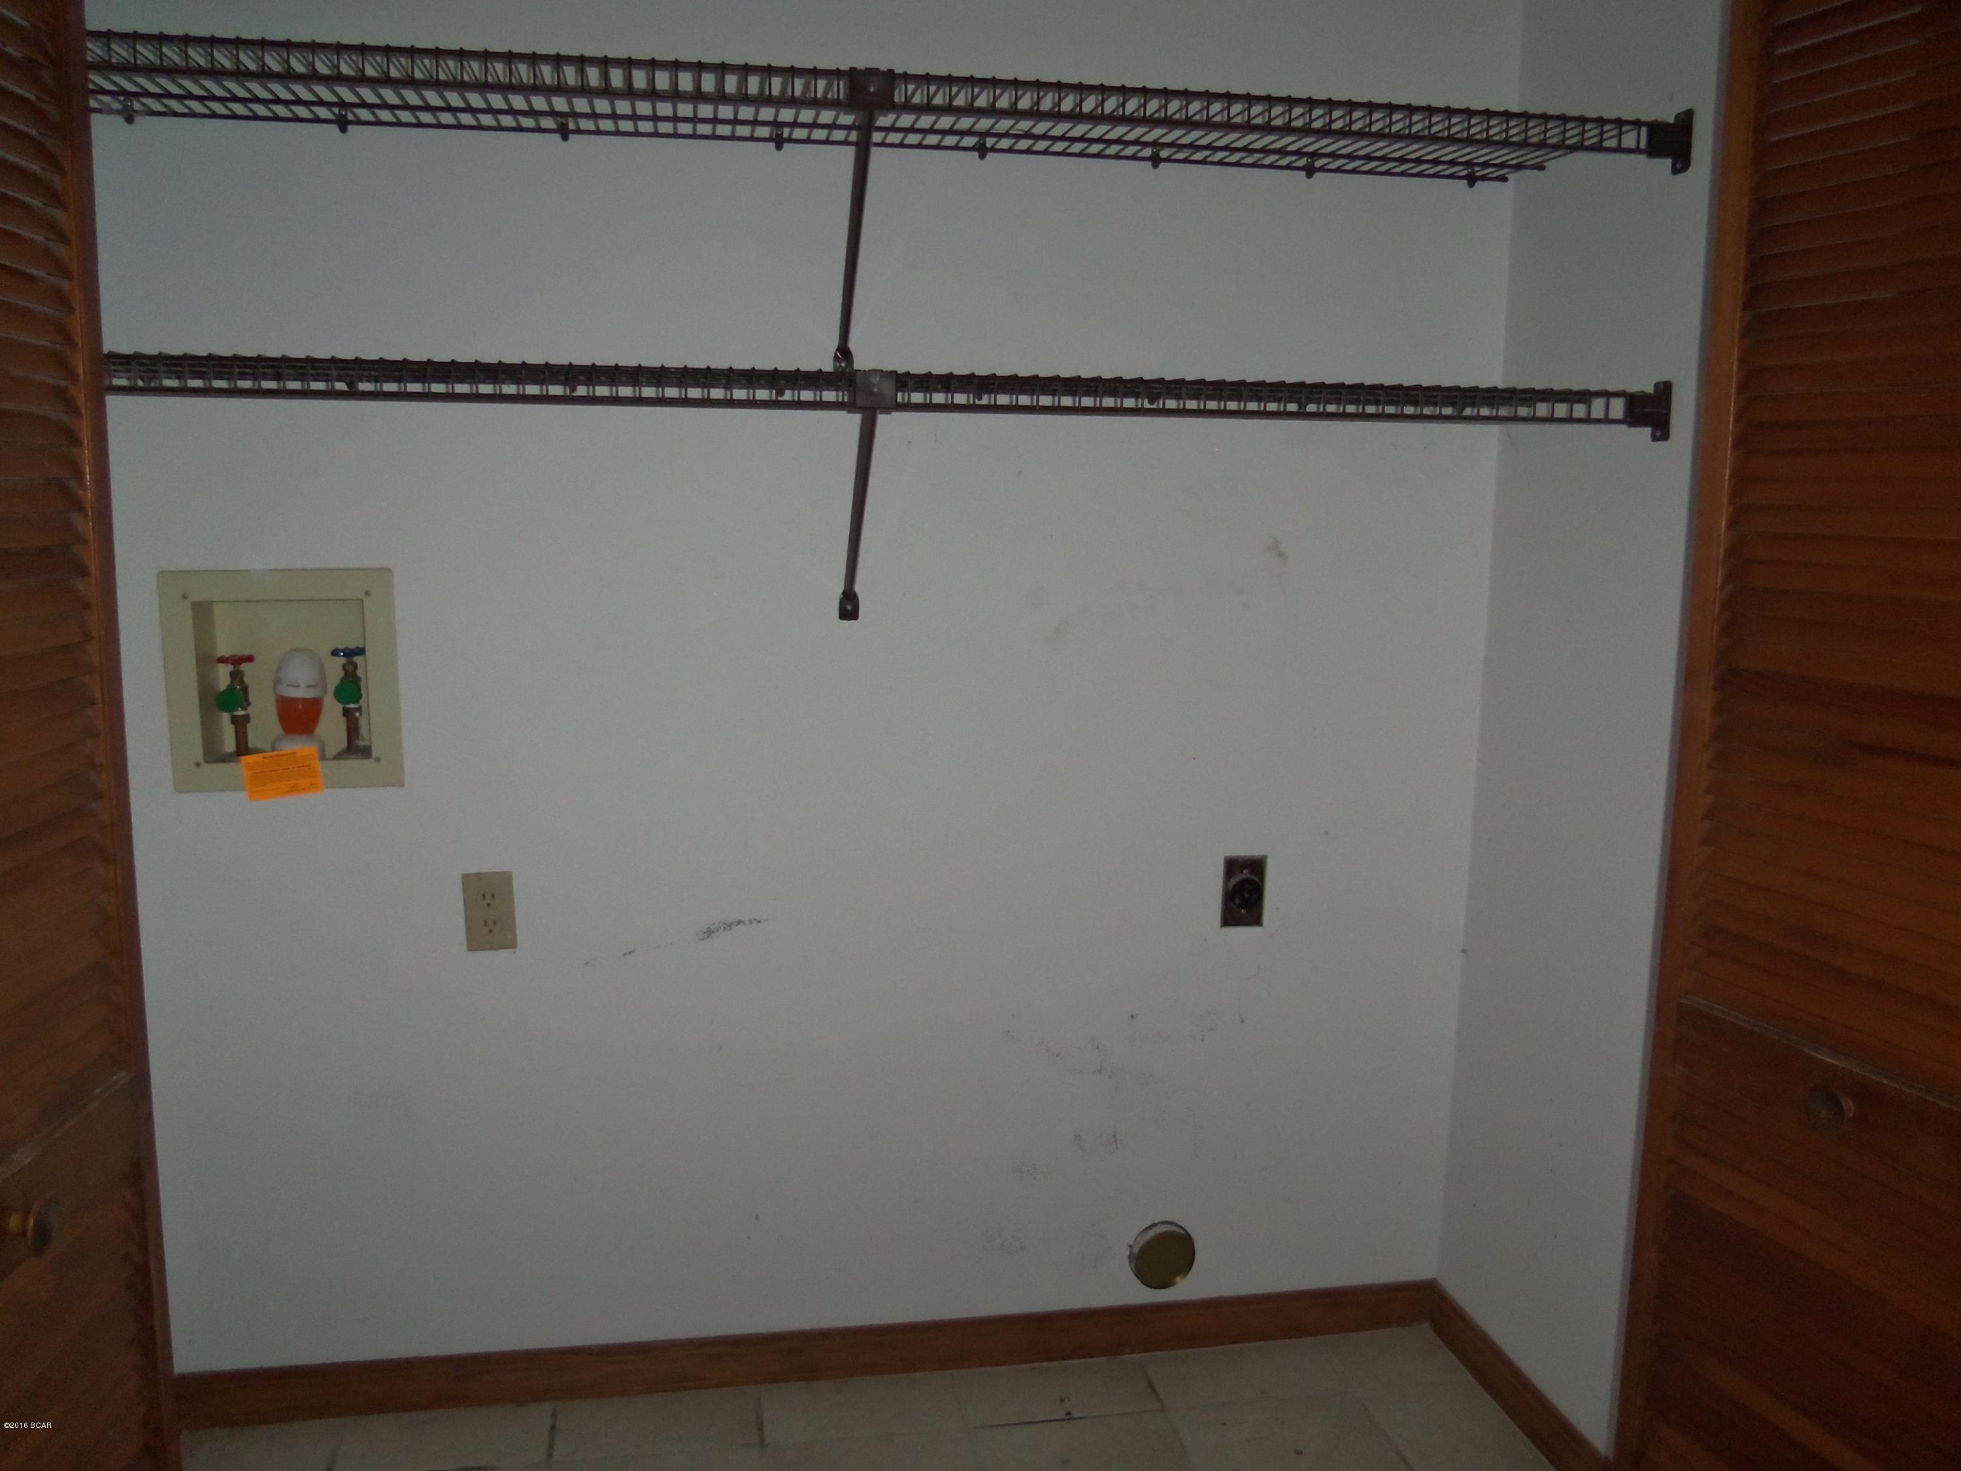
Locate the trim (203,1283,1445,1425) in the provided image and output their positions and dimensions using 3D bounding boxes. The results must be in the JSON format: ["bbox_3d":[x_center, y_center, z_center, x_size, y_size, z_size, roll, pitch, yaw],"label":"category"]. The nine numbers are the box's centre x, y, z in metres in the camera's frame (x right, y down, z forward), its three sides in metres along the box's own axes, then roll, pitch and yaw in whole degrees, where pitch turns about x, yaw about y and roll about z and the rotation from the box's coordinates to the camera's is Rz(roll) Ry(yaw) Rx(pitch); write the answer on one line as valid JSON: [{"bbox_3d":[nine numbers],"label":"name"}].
[{"bbox_3d":[-0.210,0.964,2.492,1.983,0.078,0.012,-1,9,-10],"label":"trim"}]

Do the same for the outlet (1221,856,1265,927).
[{"bbox_3d":[0.413,0.245,2.484,0.070,0.114,0.012,-1,9,-10],"label":"outlet"}]

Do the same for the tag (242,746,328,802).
[{"bbox_3d":[-0.967,0.054,2.202,0.099,0.064,0.003,-7,10,-9],"label":"tag"}]

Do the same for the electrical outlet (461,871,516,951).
[{"bbox_3d":[-0.707,0.255,2.289,0.070,0.114,0.008,-1,9,-10],"label":"electrical outlet"}]

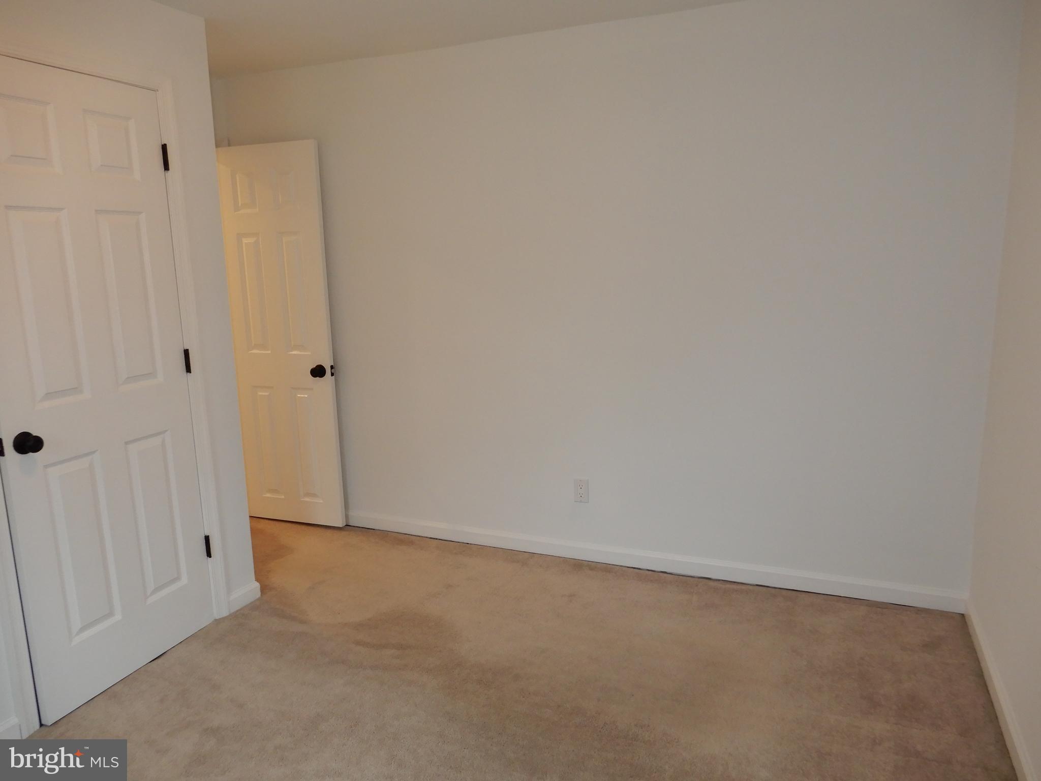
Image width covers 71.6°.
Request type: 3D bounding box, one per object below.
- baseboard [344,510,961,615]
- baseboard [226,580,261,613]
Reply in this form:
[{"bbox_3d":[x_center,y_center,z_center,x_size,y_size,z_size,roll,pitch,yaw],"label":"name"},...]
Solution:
[{"bbox_3d":[0.261,0.772,3.488,3.254,0.077,0.015,3,11,23],"label":"baseboard"},{"bbox_3d":[-1.185,0.881,3.083,0.015,0.077,0.172,3,11,24],"label":"baseboard"}]

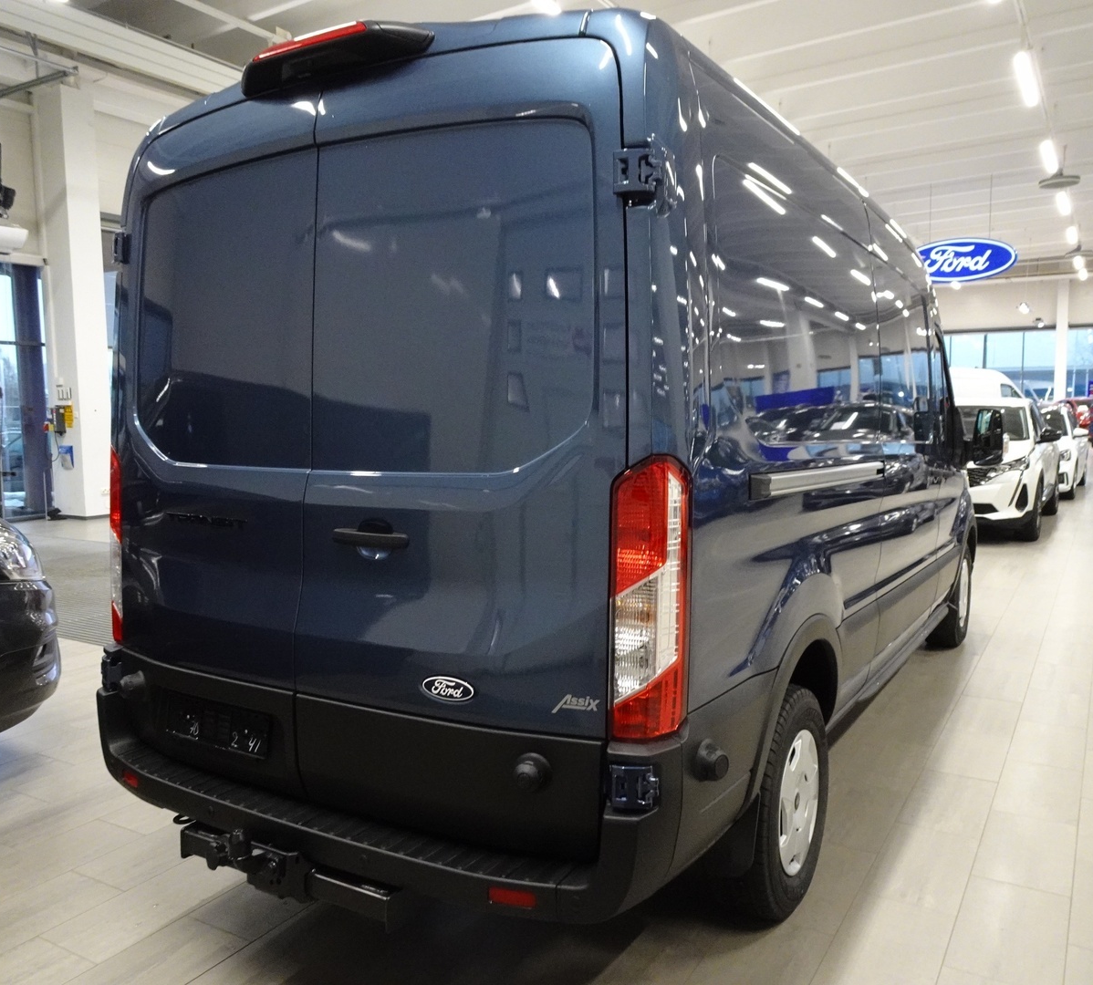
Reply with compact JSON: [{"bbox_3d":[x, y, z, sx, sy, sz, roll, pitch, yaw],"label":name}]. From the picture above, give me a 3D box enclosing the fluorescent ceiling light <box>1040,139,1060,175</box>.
[{"bbox_3d":[8.312,-5.547,15.055,0.200,0.100,2.100,2,6,32],"label":"fluorescent ceiling light"}]

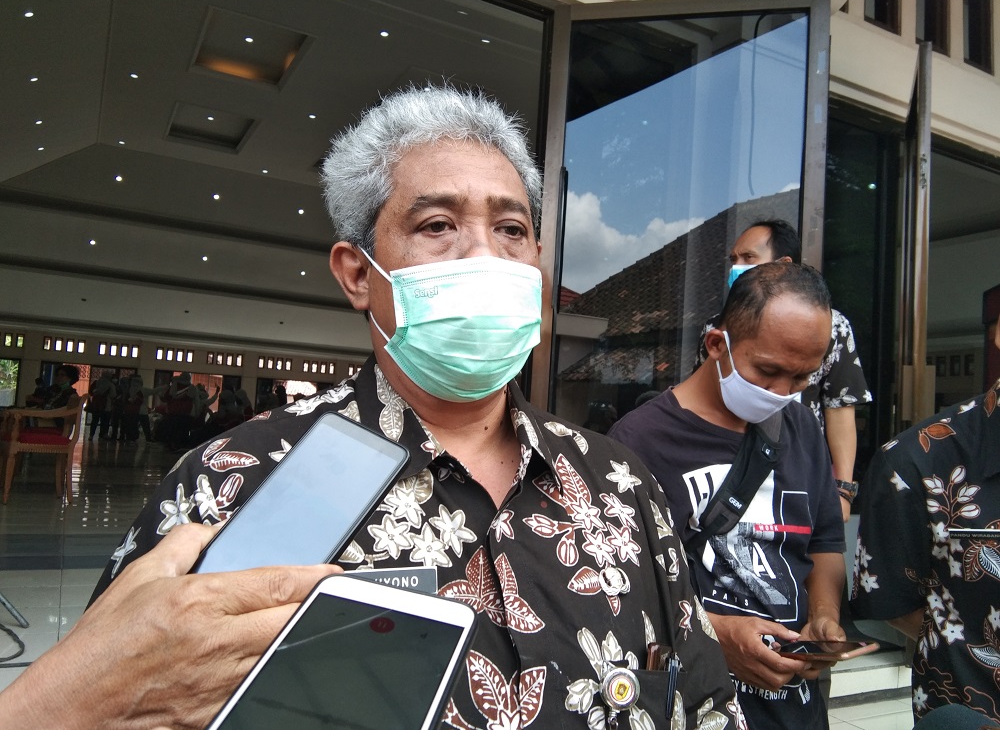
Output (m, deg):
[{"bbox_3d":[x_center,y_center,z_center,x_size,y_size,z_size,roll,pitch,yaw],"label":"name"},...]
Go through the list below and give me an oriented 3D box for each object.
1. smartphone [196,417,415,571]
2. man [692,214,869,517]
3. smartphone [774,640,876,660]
[{"bbox_3d":[-0.136,0.104,0.619,0.075,0.160,0.011,26,-35,15],"label":"smartphone"},{"bbox_3d":[0.790,0.374,2.660,0.520,1.640,0.320,0,-5,37],"label":"man"},{"bbox_3d":[0.480,0.425,1.332,0.074,0.009,0.152,-6,-12,-31],"label":"smartphone"}]

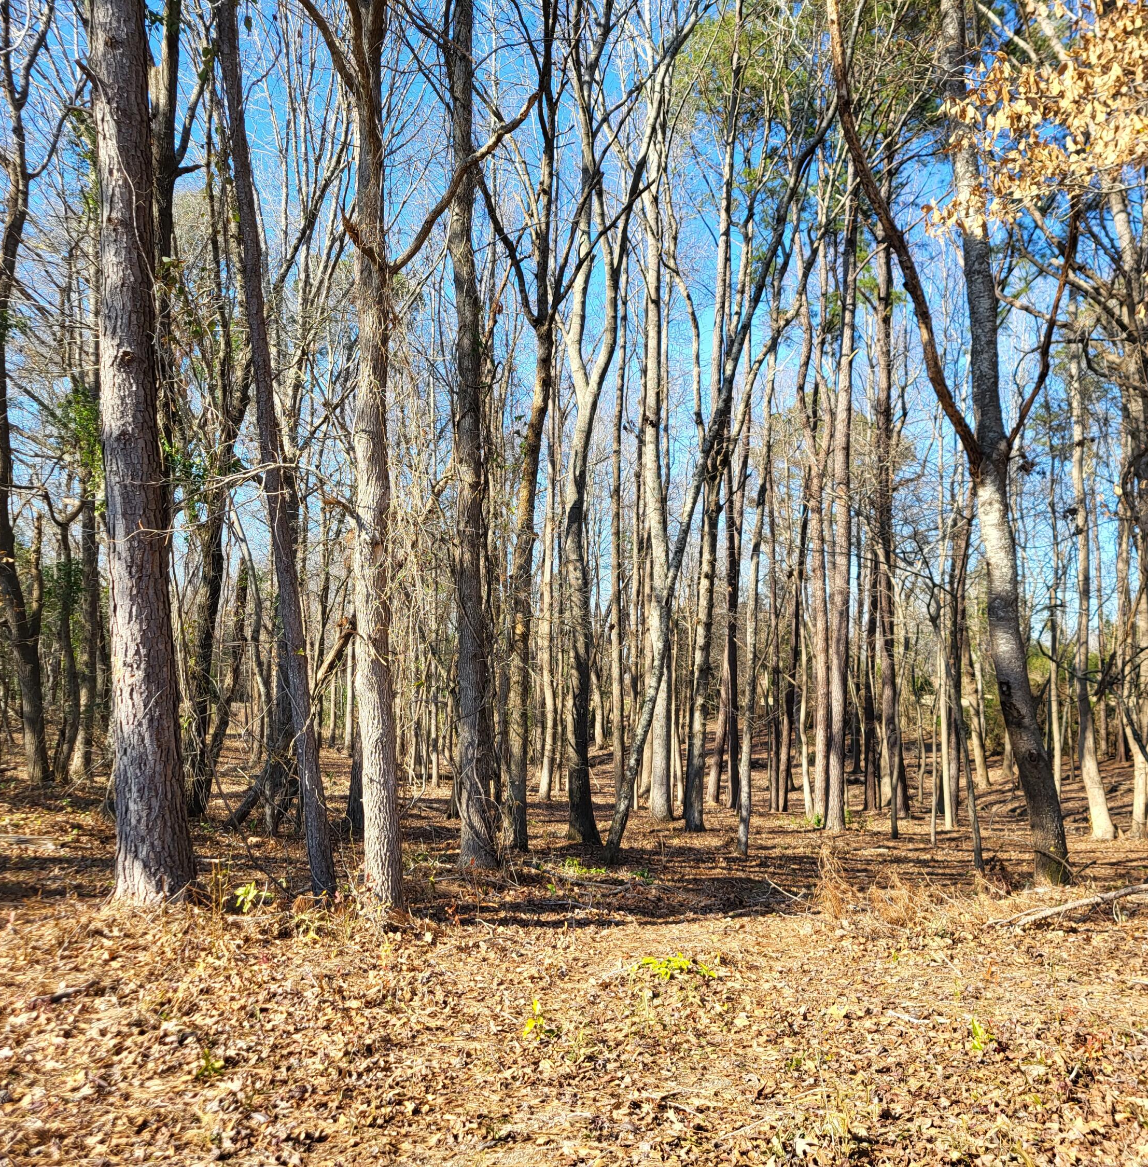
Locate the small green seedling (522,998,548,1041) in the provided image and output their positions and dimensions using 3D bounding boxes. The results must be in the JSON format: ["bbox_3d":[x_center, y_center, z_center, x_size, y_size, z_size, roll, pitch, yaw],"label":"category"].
[{"bbox_3d":[-0.170,1.915,5.164,0.108,0.158,0.100,0,-4,0],"label":"small green seedling"}]

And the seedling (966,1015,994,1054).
[{"bbox_3d":[1.718,1.917,5.004,0.115,0.130,0.110,0,-4,0],"label":"seedling"}]

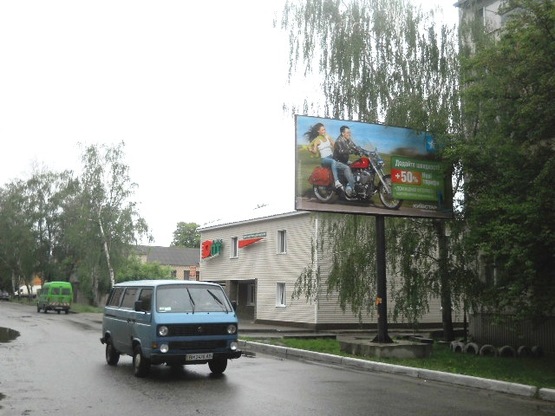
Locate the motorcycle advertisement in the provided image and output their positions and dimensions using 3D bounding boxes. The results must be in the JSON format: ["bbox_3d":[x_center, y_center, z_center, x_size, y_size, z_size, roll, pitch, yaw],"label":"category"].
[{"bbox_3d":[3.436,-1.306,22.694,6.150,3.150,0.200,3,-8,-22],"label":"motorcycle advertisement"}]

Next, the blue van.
[{"bbox_3d":[-2.438,2.531,14.317,1.850,1.950,4.570,4,-8,-26],"label":"blue van"}]

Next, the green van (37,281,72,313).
[{"bbox_3d":[-18.406,7.397,54.300,1.900,2.500,5.200,4,-8,-29],"label":"green van"}]

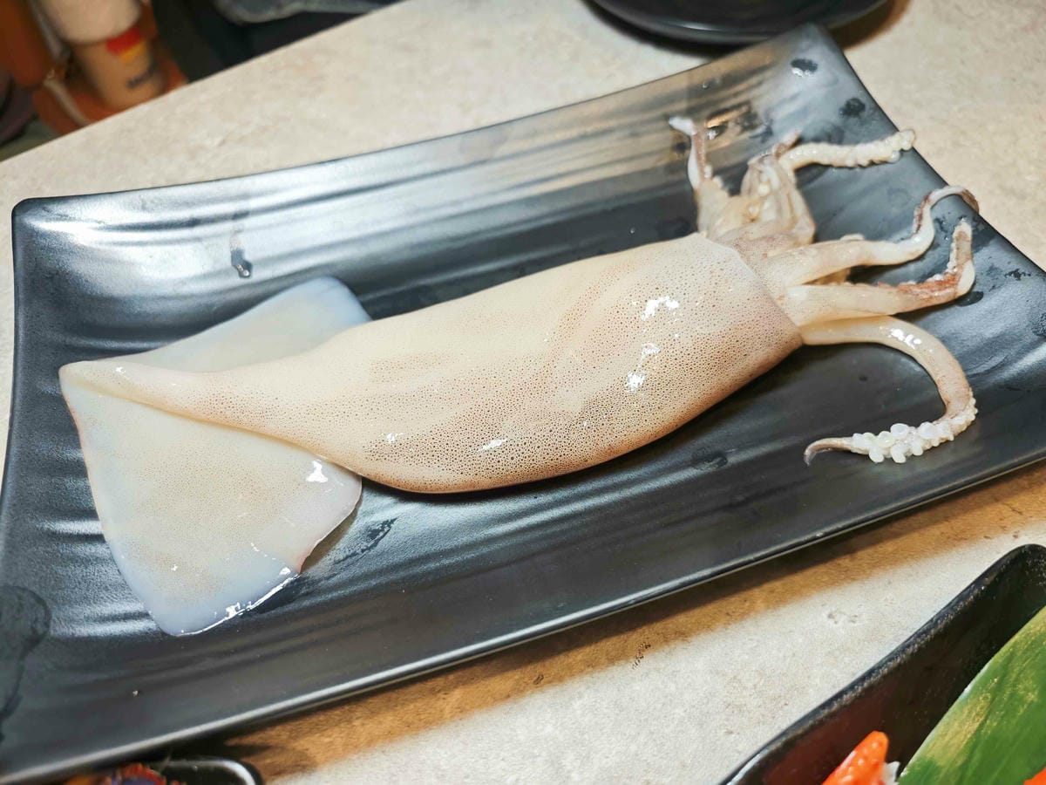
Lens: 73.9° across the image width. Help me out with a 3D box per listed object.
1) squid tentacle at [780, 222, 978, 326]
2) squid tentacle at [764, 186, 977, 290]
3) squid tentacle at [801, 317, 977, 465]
[{"bbox_3d":[0.124,-0.036,0.232,0.084,0.010,0.026,-22,59,-11],"label":"squid tentacle"},{"bbox_3d":[0.122,-0.053,0.240,0.094,0.013,0.021,-22,59,-11],"label":"squid tentacle"},{"bbox_3d":[0.109,-0.003,0.216,0.049,0.012,0.048,-2,57,2],"label":"squid tentacle"}]

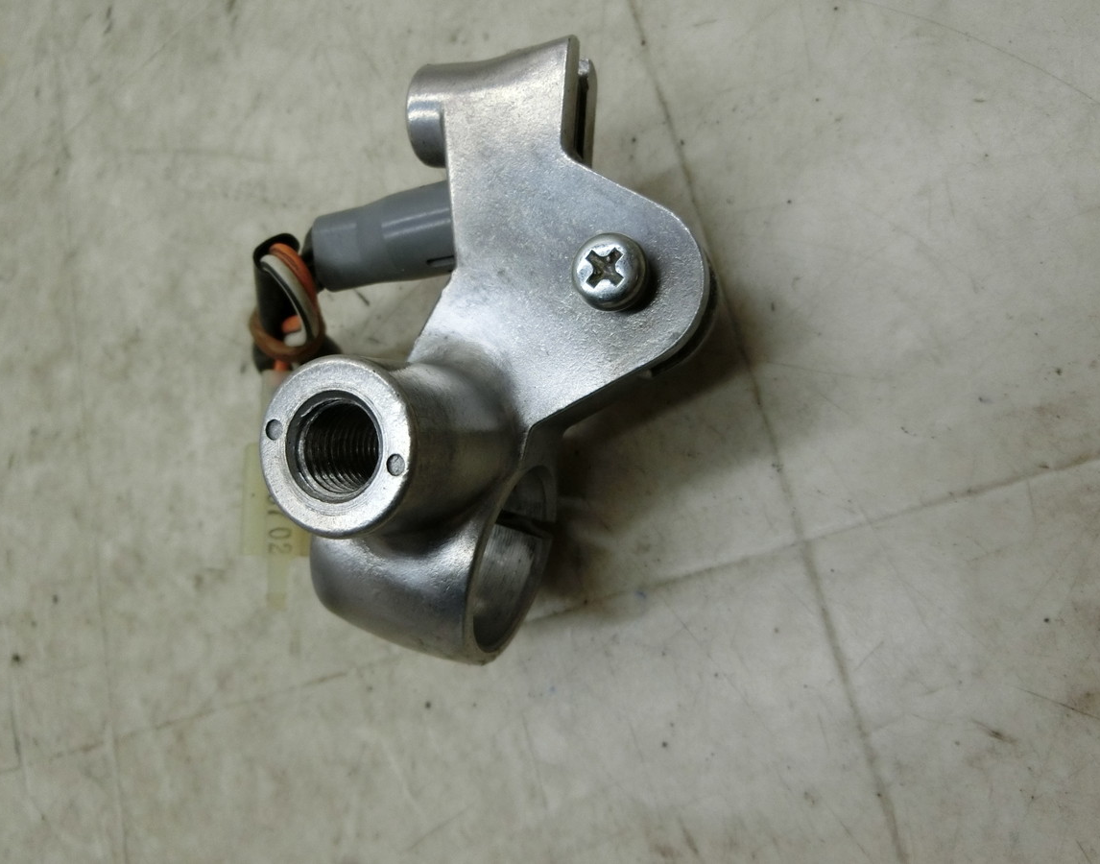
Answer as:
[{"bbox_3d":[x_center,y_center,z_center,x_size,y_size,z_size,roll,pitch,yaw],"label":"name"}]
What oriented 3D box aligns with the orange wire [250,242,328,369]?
[{"bbox_3d":[-0.036,-0.017,0.114,0.009,0.009,0.017,7,91,24],"label":"orange wire"}]

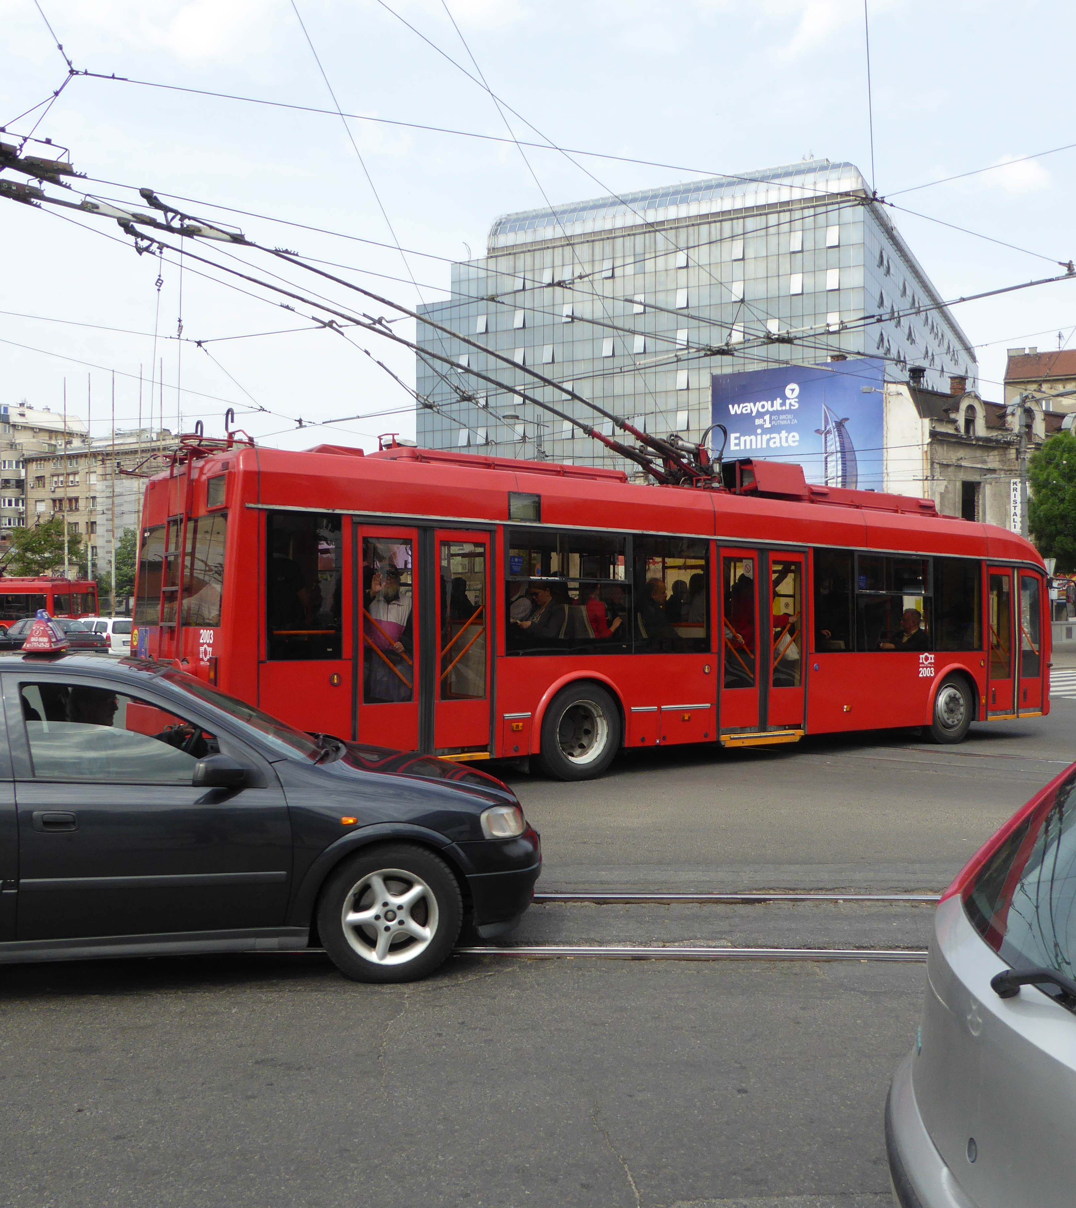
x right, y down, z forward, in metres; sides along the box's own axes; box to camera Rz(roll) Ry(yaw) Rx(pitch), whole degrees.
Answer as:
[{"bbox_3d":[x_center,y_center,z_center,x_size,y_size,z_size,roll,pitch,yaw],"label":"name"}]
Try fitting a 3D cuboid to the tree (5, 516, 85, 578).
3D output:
[{"bbox_3d":[-30.000,-1.700,68.000,5.000,7.000,5.000,0,-1,0],"label":"tree"}]

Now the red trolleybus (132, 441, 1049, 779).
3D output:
[{"bbox_3d":[1.684,0.040,13.080,11.840,3.400,2.500,1,-1,-36],"label":"red trolleybus"}]

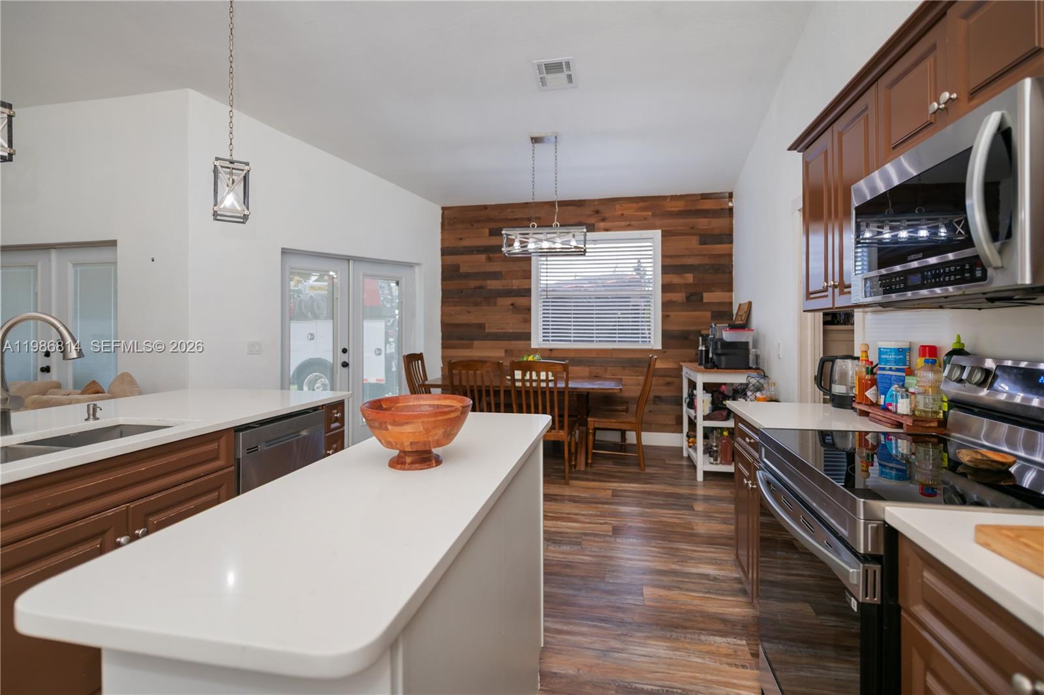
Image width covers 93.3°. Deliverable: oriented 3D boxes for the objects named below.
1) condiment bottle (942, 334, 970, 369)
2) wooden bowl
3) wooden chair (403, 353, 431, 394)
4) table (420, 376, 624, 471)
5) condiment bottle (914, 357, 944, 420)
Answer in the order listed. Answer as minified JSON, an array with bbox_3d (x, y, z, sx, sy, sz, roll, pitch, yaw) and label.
[{"bbox_3d":[1.488,0.098,1.683,0.075,0.283,0.075,0,2,11],"label":"condiment bottle"},{"bbox_3d":[-0.273,0.223,1.280,0.288,0.157,0.288,0,2,0],"label":"wooden bowl"},{"bbox_3d":[-0.816,0.590,5.062,0.620,1.020,0.460,0,2,11],"label":"wooden chair"},{"bbox_3d":[0.056,0.719,4.969,1.880,0.770,0.950,0,2,11],"label":"table"},{"bbox_3d":[1.401,0.141,1.698,0.079,0.198,0.079,0,2,11],"label":"condiment bottle"}]

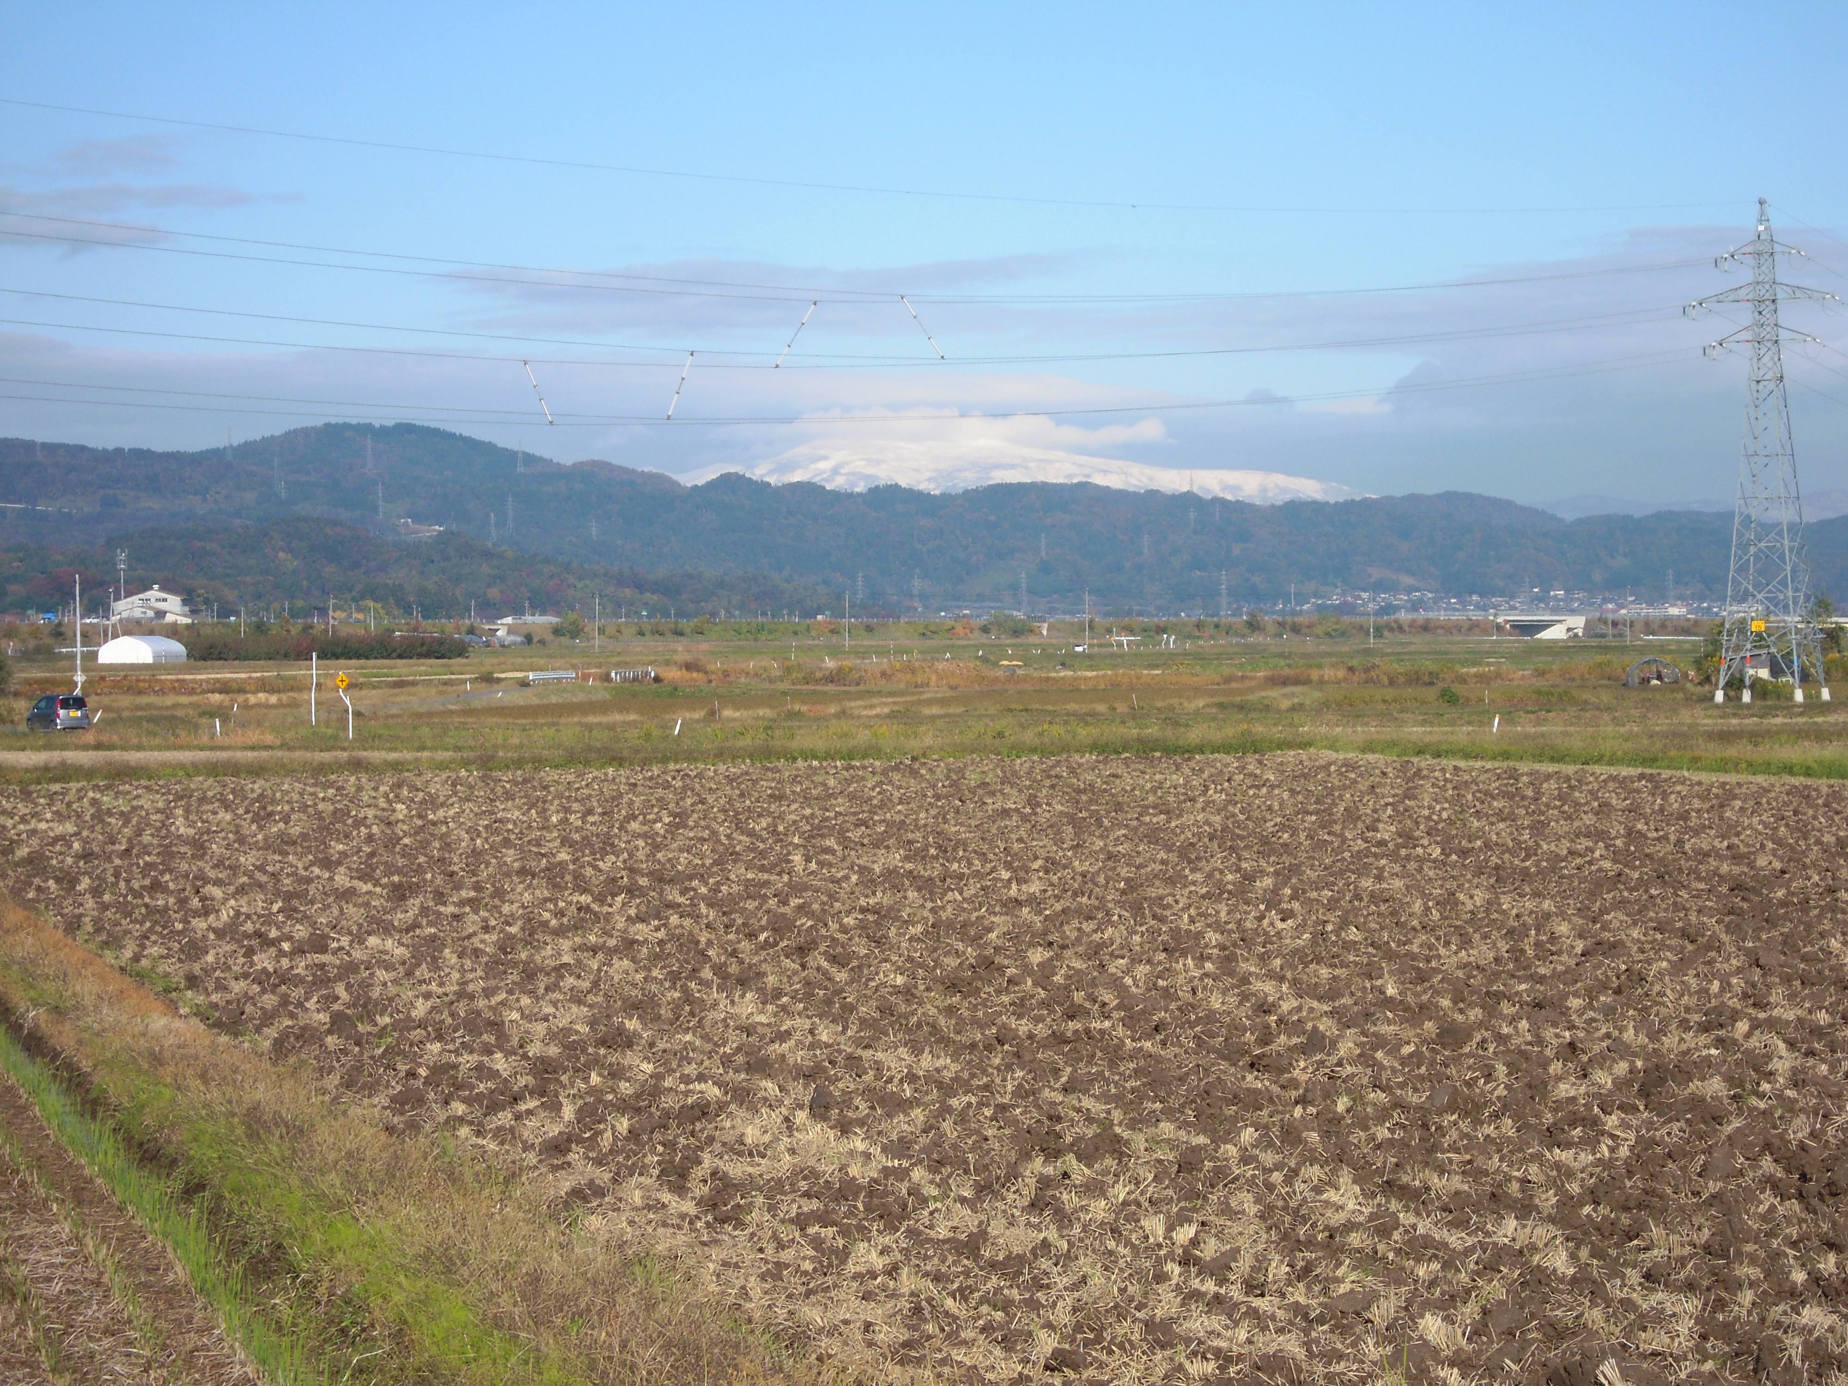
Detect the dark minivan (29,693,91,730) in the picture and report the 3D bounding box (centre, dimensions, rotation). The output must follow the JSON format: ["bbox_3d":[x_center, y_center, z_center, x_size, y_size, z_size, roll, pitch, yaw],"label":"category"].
[{"bbox_3d":[-35.496,0.906,230.000,1.475,1.630,3.395,-1,1,-29],"label":"dark minivan"}]

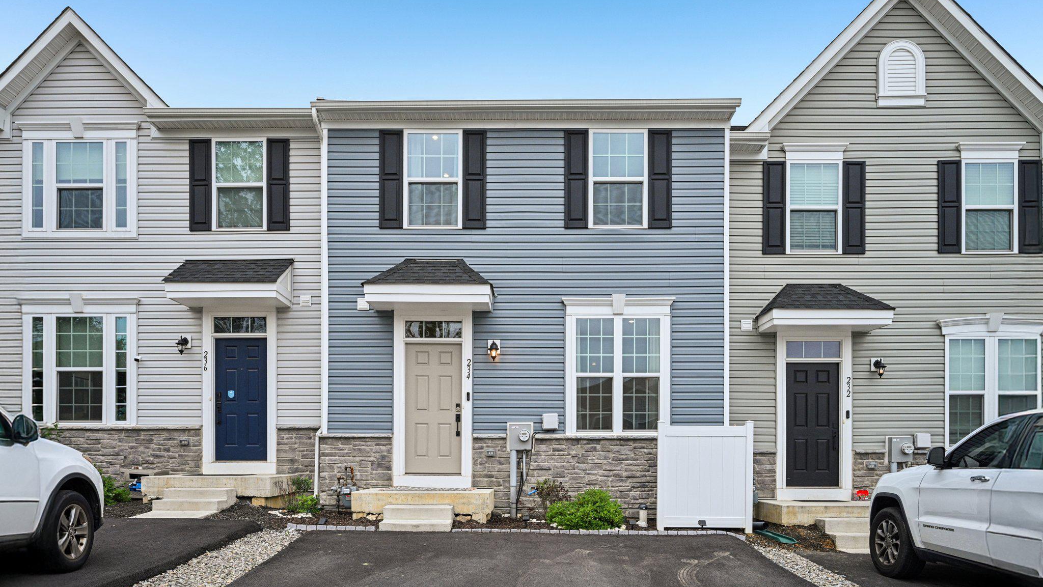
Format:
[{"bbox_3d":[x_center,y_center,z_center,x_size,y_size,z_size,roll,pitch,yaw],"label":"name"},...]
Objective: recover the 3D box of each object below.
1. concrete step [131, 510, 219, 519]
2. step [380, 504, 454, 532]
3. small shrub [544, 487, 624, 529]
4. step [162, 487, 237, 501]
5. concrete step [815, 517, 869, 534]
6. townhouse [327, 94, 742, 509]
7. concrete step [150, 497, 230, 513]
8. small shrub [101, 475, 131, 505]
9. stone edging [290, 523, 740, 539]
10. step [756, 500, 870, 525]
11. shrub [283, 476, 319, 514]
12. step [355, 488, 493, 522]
[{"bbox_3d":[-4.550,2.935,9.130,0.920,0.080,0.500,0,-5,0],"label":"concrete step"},{"bbox_3d":[-1.300,2.845,8.840,0.900,0.270,0.580,0,-5,0],"label":"step"},{"bbox_3d":[0.880,2.980,9.600,1.080,0.600,0.920,0,-3,1],"label":"small shrub"},{"bbox_3d":[-4.537,2.840,9.830,0.890,0.155,0.310,0,-5,0],"label":"step"},{"bbox_3d":[4.650,3.260,9.780,0.900,0.180,0.310,0,-5,0],"label":"concrete step"},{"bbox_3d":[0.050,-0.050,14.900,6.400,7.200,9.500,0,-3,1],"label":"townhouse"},{"bbox_3d":[-4.730,3.030,9.970,0.950,0.170,0.400,0,-3,1],"label":"concrete step"},{"bbox_3d":[-6.250,2.985,10.550,0.550,0.480,0.500,0,-5,0],"label":"small shrub"},{"bbox_3d":[-0.070,3.090,9.000,5.950,0.120,0.250,0,-3,1],"label":"stone edging"},{"bbox_3d":[4.820,3.410,10.850,1.900,0.340,1.080,0,-3,1],"label":"step"},{"bbox_3d":[-3.190,2.915,10.050,0.490,0.530,0.460,0,-5,0],"label":"shrub"},{"bbox_3d":[-1.380,3.040,10.050,1.900,0.420,1.100,0,-3,1],"label":"step"}]

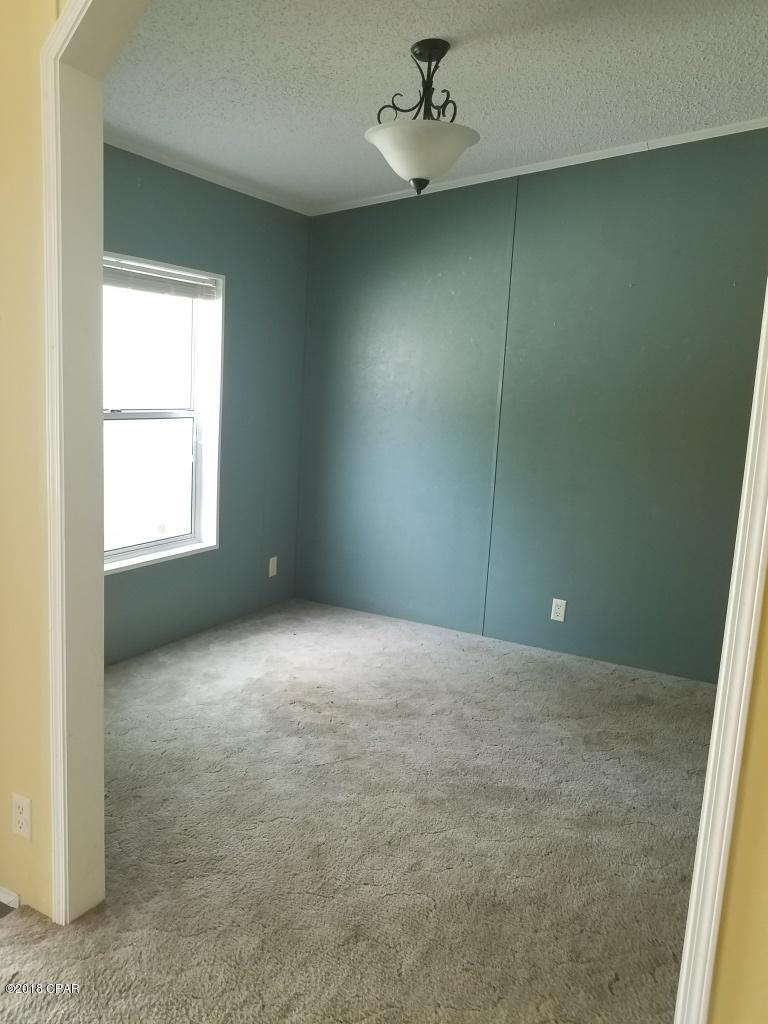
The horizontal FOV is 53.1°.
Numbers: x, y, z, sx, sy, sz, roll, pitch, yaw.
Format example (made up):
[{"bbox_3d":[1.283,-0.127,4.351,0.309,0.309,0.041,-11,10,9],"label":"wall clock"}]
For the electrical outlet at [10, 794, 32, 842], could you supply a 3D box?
[{"bbox_3d":[-0.890,0.749,1.879,0.071,0.115,0.009,8,10,29],"label":"electrical outlet"}]

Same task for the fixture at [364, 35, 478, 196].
[{"bbox_3d":[0.142,-1.343,2.648,0.395,0.480,0.395,3,9,0],"label":"fixture"}]

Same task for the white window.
[{"bbox_3d":[-1.173,-0.437,3.510,0.100,1.405,1.188,8,10,29],"label":"white window"}]

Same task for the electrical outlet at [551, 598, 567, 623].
[{"bbox_3d":[0.916,0.516,4.028,0.070,0.115,0.009,8,10,29],"label":"electrical outlet"}]

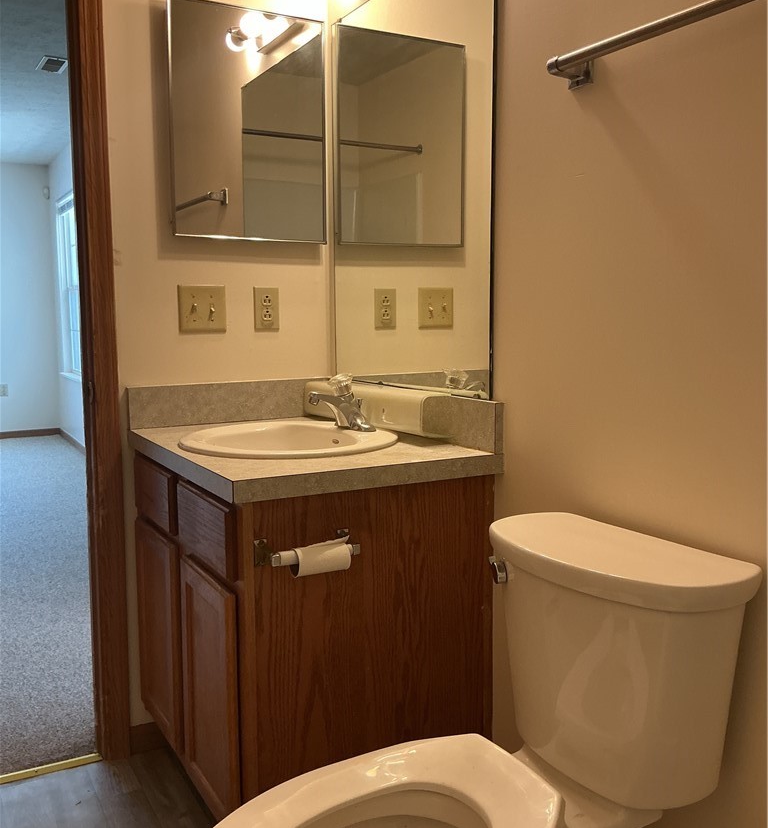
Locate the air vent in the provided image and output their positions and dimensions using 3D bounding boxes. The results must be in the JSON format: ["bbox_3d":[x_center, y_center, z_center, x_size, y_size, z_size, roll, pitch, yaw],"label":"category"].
[{"bbox_3d":[-1.782,-1.865,4.610,0.125,0.015,0.315,-4,8,-29],"label":"air vent"}]

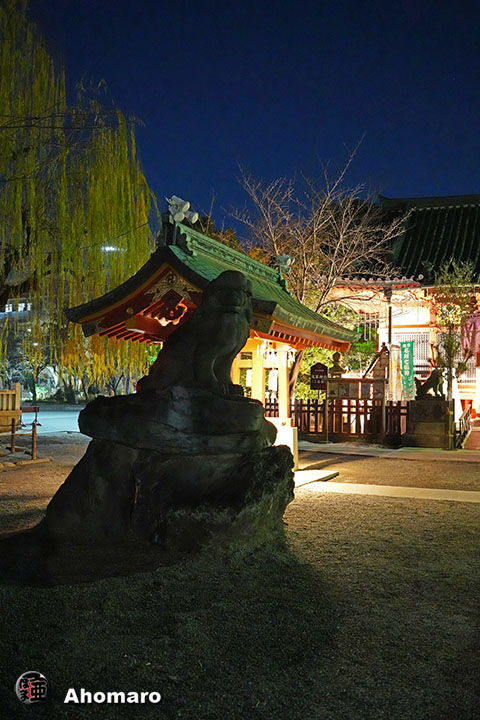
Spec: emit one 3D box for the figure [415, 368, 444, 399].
[{"bbox_3d":[5.379,0.667,19.300,0.860,0.860,0.450,-1,-2,22],"label":"figure"}]

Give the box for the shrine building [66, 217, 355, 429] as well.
[{"bbox_3d":[-0.074,-0.031,13.638,3.771,4.452,6.104,-1,-2,22],"label":"shrine building"}]

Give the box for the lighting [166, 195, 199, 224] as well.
[{"bbox_3d":[-0.953,-2.495,11.270,0.420,0.480,0.420,-2,-3,37],"label":"lighting"}]

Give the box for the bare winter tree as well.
[{"bbox_3d":[2.733,-2.087,23.120,5.500,9.100,5.000,-1,-2,22],"label":"bare winter tree"}]

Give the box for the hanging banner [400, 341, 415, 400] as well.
[{"bbox_3d":[4.908,0.313,19.900,0.450,1.750,0.060,-1,-3,27],"label":"hanging banner"}]

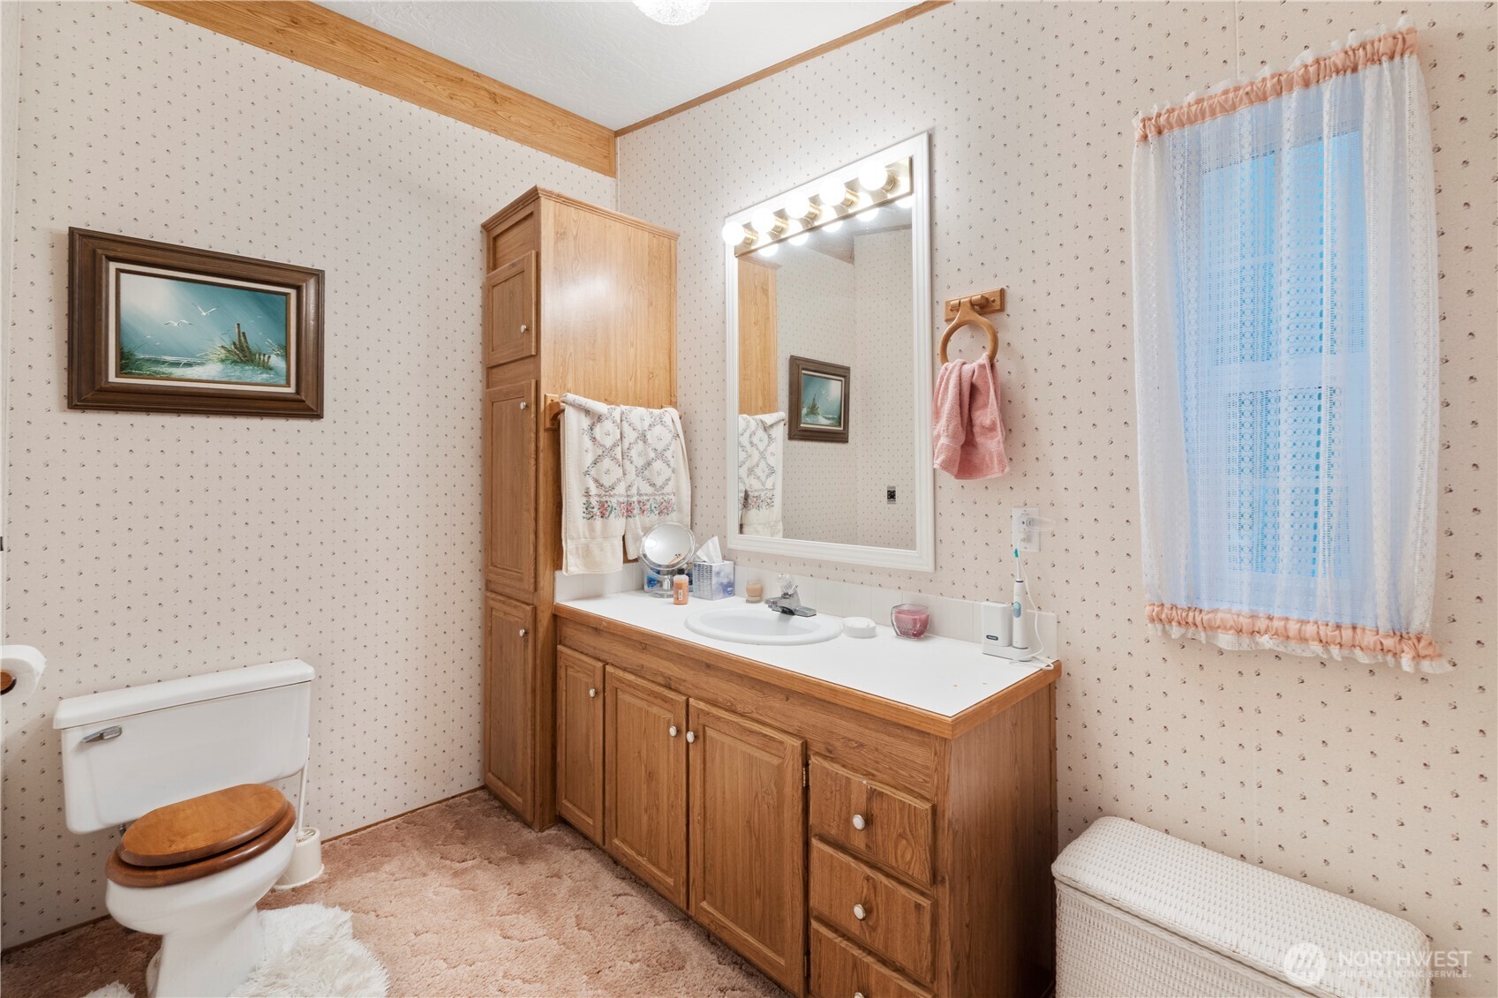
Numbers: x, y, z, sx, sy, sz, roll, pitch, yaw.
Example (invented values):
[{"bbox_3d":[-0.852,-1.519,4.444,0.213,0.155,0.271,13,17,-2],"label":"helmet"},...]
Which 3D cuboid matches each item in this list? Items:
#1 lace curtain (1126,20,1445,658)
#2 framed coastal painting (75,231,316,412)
[{"bbox_3d":[1.028,-0.264,1.238,0.460,1.120,0.065,2,2,45],"label":"lace curtain"},{"bbox_3d":[-1.633,-0.497,1.893,0.040,0.487,0.577,2,2,45],"label":"framed coastal painting"}]

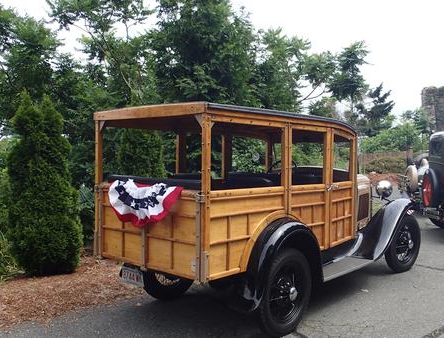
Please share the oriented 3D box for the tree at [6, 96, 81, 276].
[{"bbox_3d":[-2.324,0.163,5.450,0.960,2.320,0.940,0,1,-23],"label":"tree"}]

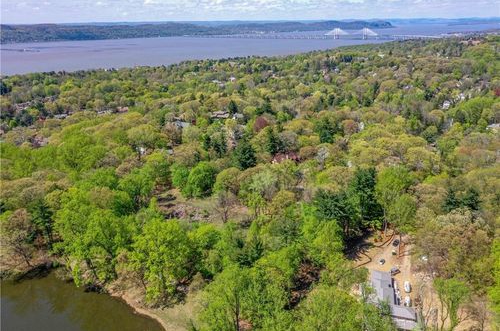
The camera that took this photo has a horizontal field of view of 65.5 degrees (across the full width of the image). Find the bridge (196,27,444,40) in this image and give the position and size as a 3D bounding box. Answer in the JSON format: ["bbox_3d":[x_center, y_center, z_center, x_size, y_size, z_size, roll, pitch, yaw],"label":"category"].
[{"bbox_3d":[520.189,-1762.840,5148.491,4300.000,128.000,80.000,17,26,39],"label":"bridge"}]

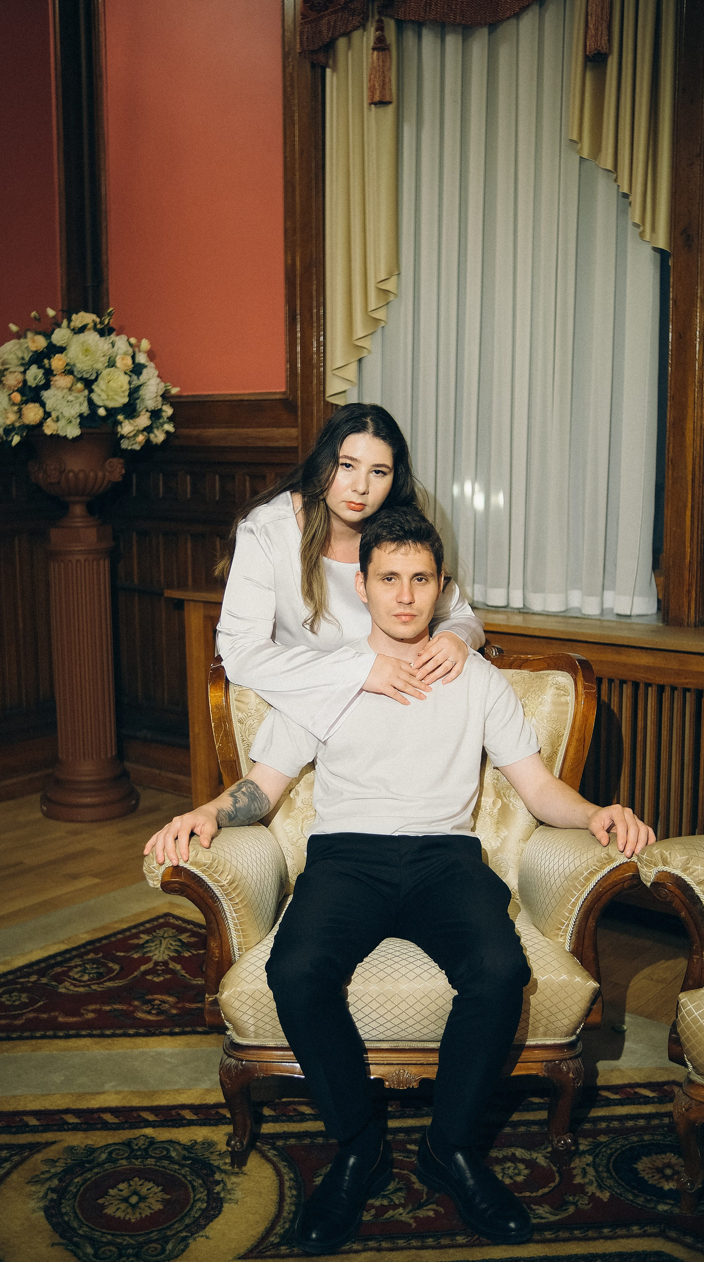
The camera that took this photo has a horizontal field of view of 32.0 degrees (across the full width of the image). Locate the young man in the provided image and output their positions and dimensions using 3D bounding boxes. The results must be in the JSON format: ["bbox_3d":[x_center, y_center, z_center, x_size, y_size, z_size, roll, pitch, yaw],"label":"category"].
[{"bbox_3d":[0.096,0.412,2.414,0.970,1.270,0.730,0,8,2],"label":"young man"}]

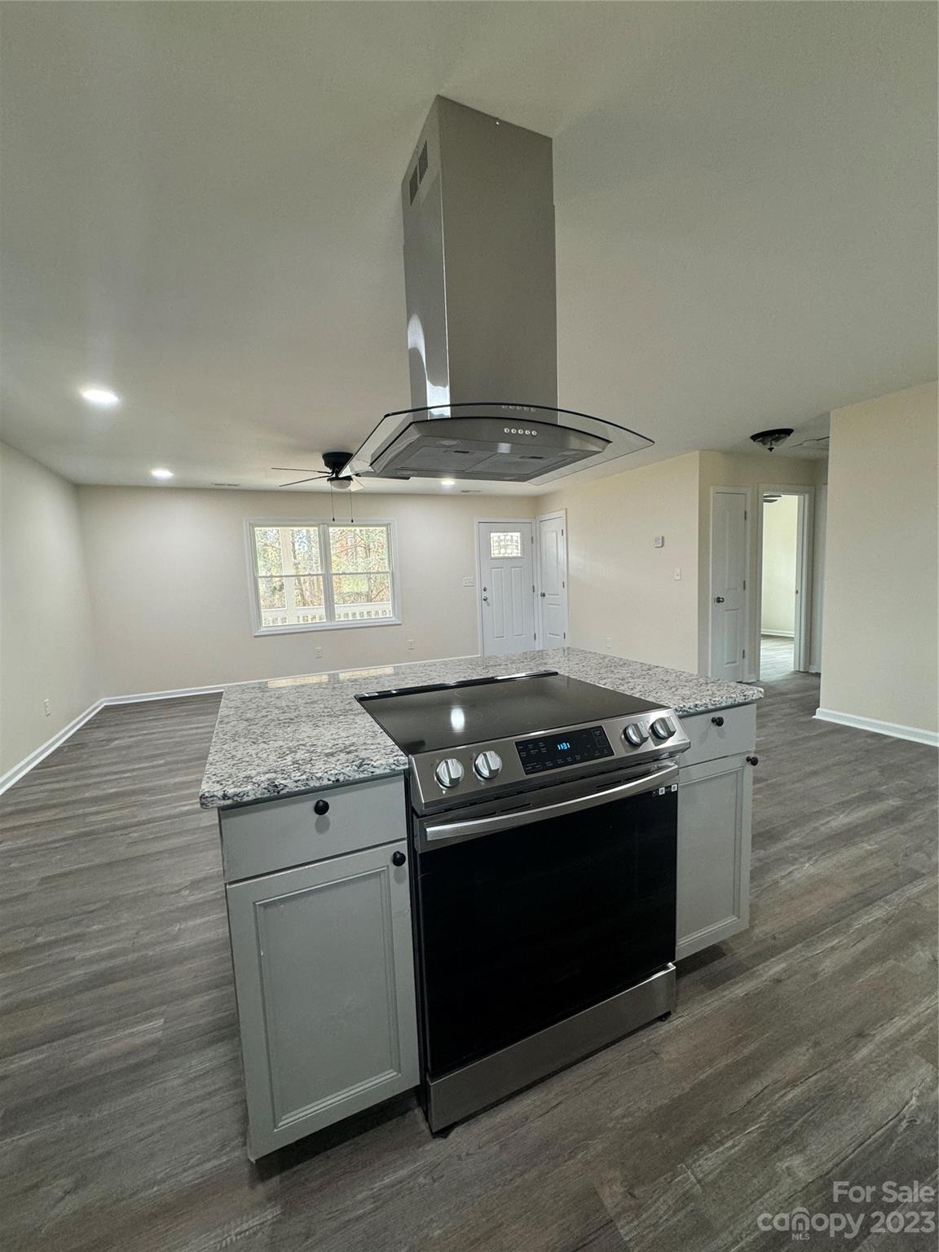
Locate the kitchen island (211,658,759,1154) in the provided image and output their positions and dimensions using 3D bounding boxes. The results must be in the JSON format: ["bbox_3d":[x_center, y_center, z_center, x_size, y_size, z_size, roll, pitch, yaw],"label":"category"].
[{"bbox_3d":[0.029,0.676,1.820,1.610,0.920,1.125,-5,7,-24],"label":"kitchen island"}]

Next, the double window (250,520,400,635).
[{"bbox_3d":[-1.866,-0.668,6.669,1.860,1.410,0.110,-5,7,-24],"label":"double window"}]

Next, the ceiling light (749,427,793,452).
[{"bbox_3d":[2.705,-1.640,4.523,0.336,0.145,0.336,-5,7,-24],"label":"ceiling light"}]

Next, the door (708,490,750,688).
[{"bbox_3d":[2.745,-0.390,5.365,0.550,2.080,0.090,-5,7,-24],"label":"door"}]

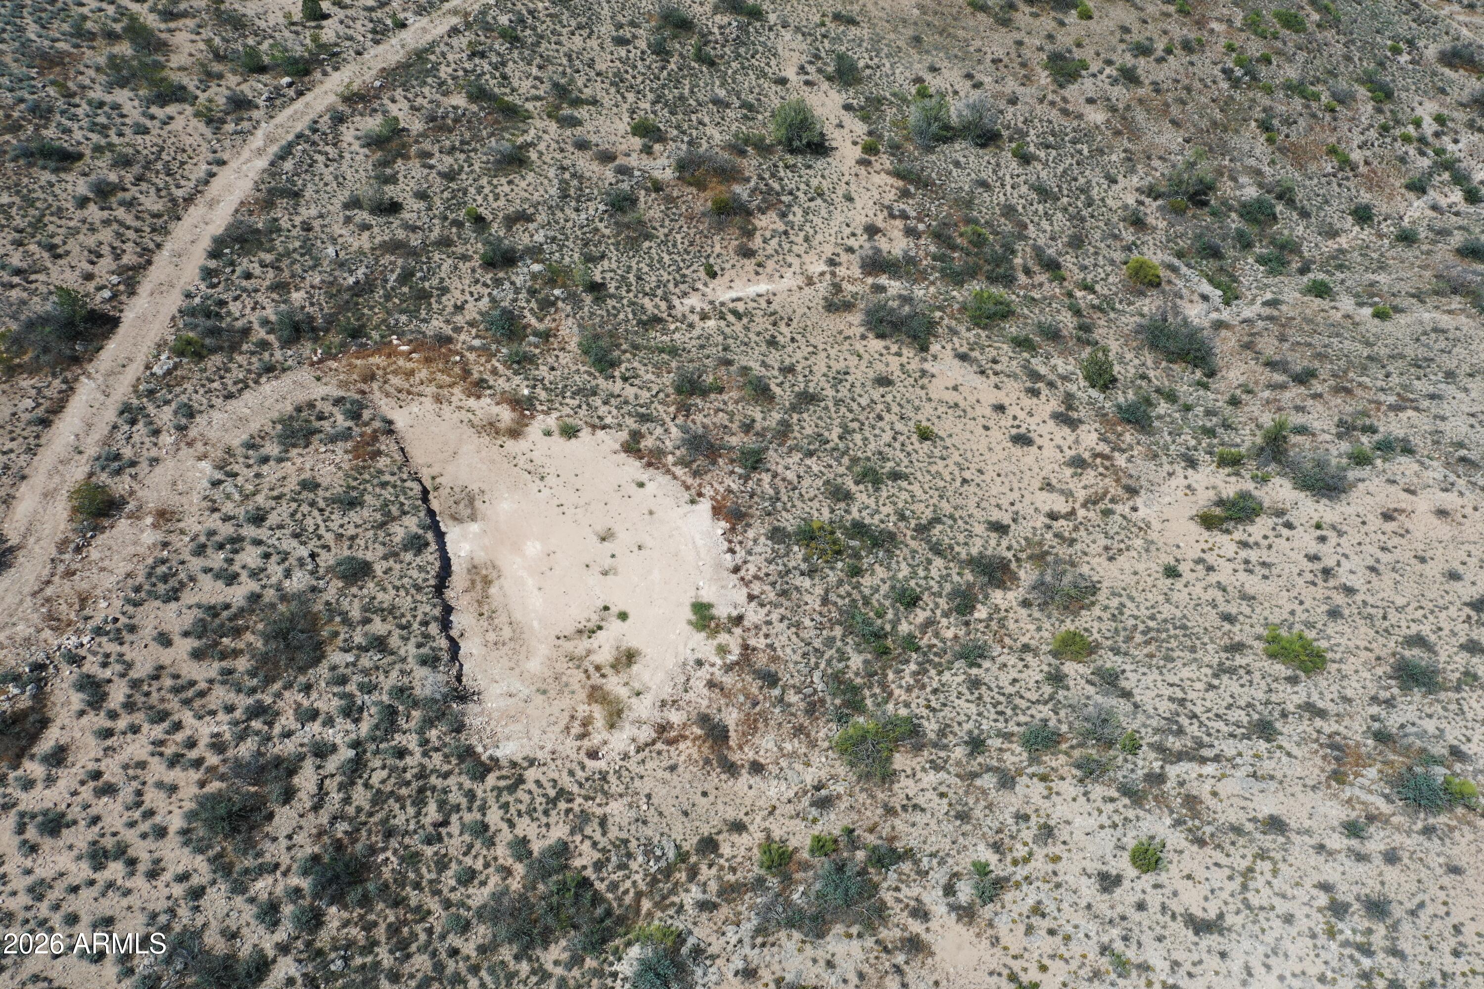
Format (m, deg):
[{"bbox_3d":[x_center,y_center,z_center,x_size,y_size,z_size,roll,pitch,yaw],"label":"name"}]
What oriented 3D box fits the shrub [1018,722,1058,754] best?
[{"bbox_3d":[12.030,9.830,46.700,1.570,0.900,1.380,18,48,17],"label":"shrub"}]

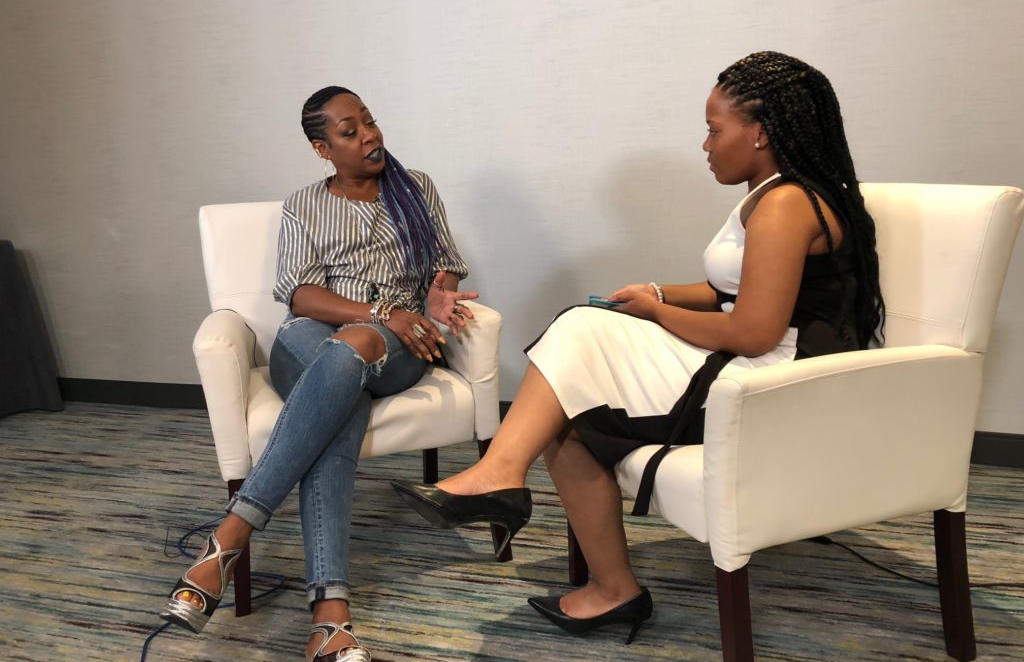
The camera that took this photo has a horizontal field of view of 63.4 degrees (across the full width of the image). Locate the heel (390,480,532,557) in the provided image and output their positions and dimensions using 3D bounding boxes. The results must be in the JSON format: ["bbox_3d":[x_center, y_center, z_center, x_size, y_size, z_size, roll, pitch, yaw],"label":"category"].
[{"bbox_3d":[-0.084,0.290,1.445,0.275,0.130,0.085,31,-30,-23],"label":"heel"}]

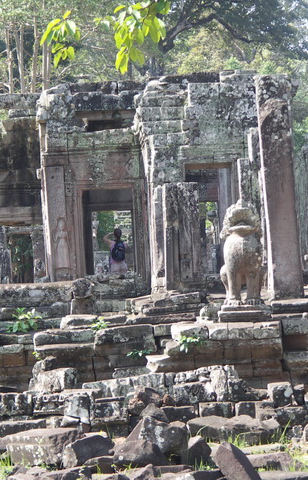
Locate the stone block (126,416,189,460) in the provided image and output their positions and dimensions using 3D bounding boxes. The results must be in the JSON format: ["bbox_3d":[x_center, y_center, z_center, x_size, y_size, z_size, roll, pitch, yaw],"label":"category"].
[{"bbox_3d":[0.057,3.215,51.200,0.950,0.680,0.600,-2,2,-15],"label":"stone block"}]

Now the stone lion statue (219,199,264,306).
[{"bbox_3d":[1.545,0.218,55.200,0.740,1.860,1.000,-2,2,7],"label":"stone lion statue"}]

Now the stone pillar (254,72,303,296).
[{"bbox_3d":[2.281,-0.947,57.000,0.520,4.030,0.520,-3,2,8],"label":"stone pillar"}]

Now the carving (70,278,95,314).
[{"bbox_3d":[-1.260,0.995,55.700,0.420,0.640,0.450,-2,2,7],"label":"carving"}]

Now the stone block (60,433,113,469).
[{"bbox_3d":[-1.085,3.382,50.800,0.650,0.500,0.600,-2,2,-20],"label":"stone block"}]

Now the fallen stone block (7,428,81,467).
[{"bbox_3d":[-1.790,3.344,51.200,0.900,0.520,0.750,-1,2,28],"label":"fallen stone block"}]

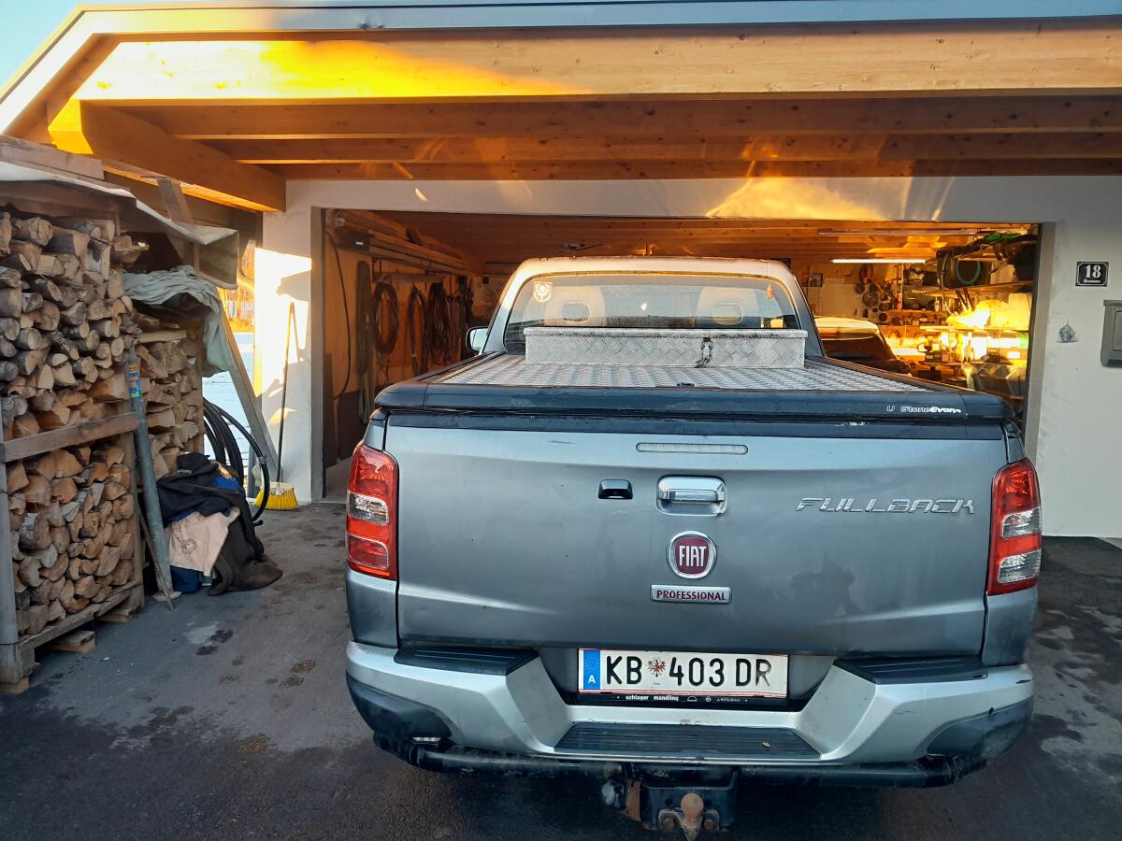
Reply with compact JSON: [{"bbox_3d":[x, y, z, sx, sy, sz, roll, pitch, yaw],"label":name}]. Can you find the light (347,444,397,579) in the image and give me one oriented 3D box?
[{"bbox_3d":[-0.487,0.230,2.211,0.160,0.355,0.190,1,8,3],"label":"light"}]

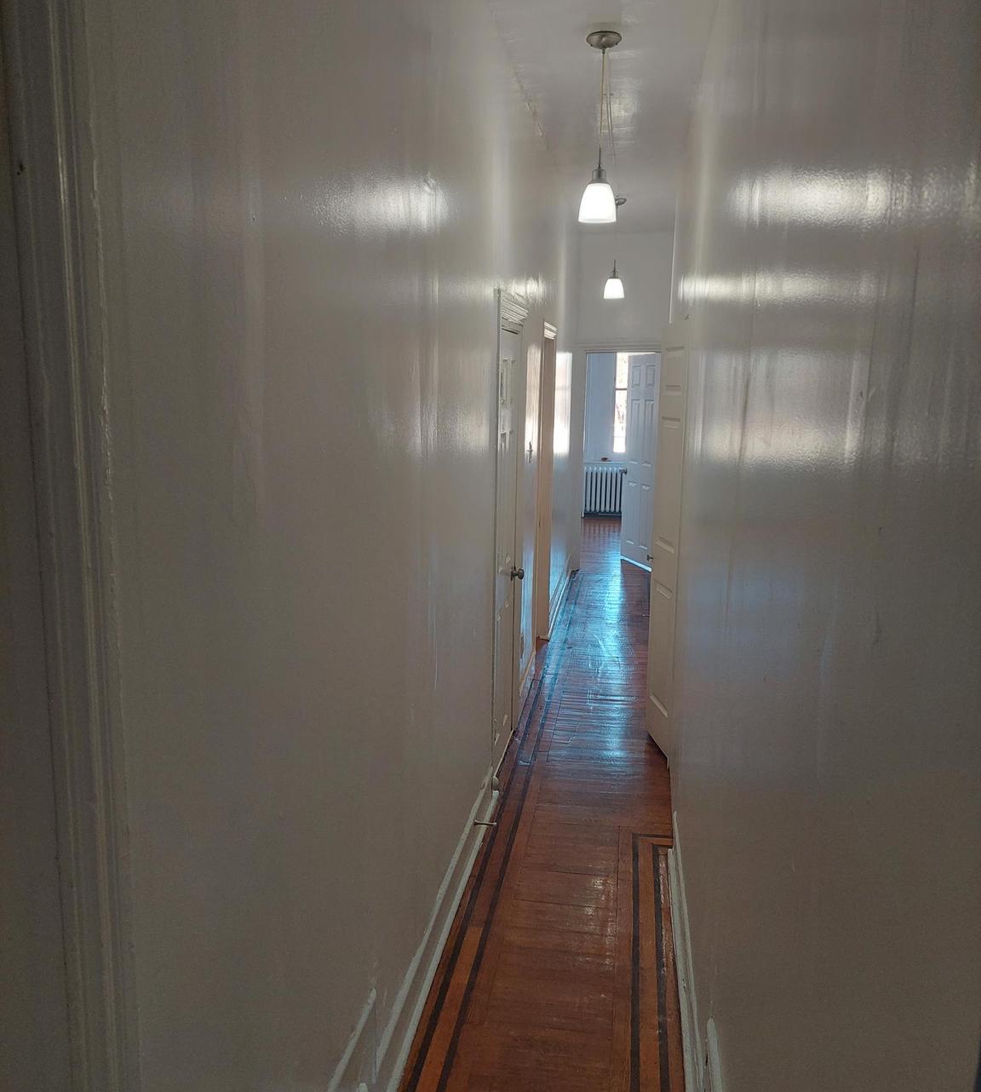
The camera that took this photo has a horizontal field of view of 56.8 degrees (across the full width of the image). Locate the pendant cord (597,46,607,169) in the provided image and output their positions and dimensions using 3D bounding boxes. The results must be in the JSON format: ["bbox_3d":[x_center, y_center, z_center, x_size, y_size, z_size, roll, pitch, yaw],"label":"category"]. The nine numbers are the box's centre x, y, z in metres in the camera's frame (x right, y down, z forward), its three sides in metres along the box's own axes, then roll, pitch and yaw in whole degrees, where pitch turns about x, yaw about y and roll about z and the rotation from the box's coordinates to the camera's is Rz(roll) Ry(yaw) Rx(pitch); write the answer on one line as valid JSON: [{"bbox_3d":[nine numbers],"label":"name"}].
[{"bbox_3d":[0.457,-1.793,3.724,0.014,0.455,0.014,3,10,9],"label":"pendant cord"}]

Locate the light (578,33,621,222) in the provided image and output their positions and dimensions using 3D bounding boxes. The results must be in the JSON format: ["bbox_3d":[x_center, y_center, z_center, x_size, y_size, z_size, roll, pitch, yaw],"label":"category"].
[{"bbox_3d":[0.456,-1.710,3.738,0.158,0.721,0.158,3,10,9],"label":"light"}]

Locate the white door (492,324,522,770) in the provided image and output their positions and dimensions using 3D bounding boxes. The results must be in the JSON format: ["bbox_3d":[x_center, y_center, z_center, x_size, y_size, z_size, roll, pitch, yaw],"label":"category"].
[{"bbox_3d":[0.052,0.026,4.053,0.044,1.927,0.672,3,10,9],"label":"white door"}]

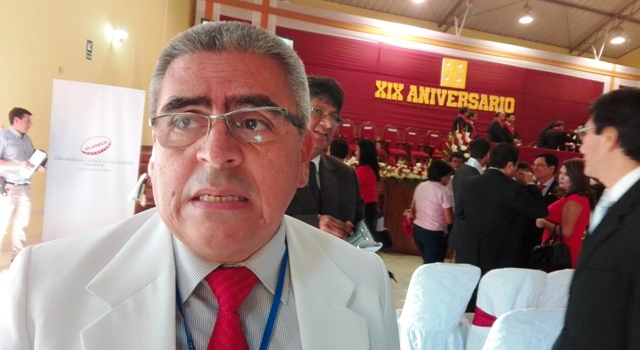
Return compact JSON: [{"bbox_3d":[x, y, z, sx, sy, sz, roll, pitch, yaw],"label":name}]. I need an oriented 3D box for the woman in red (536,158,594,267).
[{"bbox_3d":[1.910,0.659,3.710,0.430,1.600,0.460,4,5,-18],"label":"woman in red"}]

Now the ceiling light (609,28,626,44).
[{"bbox_3d":[7.532,-3.532,11.600,0.400,0.450,0.400,4,4,-13],"label":"ceiling light"}]

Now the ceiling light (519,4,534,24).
[{"bbox_3d":[4.957,-3.877,11.000,0.400,0.450,0.400,4,4,-13],"label":"ceiling light"}]

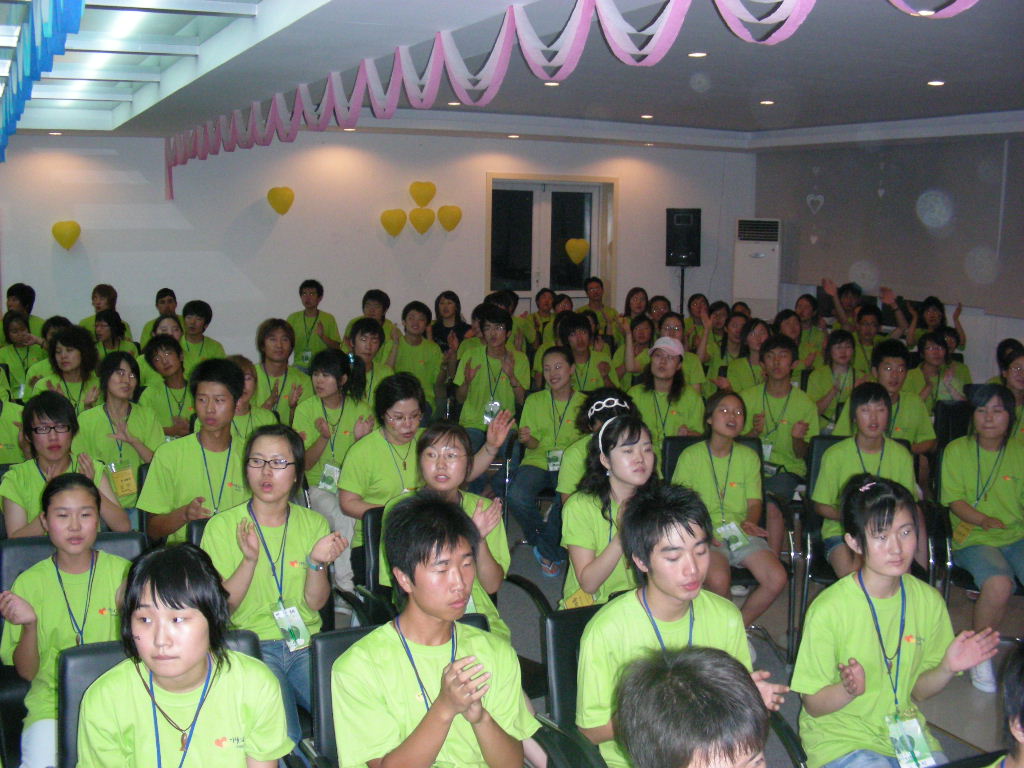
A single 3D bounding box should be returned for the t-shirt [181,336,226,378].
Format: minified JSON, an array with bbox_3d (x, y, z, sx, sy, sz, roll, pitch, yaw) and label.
[{"bbox_3d":[-1.956,-0.054,7.037,0.410,0.490,0.240,-1,9,-14],"label":"t-shirt"}]

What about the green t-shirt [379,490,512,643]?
[{"bbox_3d":[-0.210,0.572,3.557,0.410,0.490,0.250,-2,9,-18],"label":"green t-shirt"}]

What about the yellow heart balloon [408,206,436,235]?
[{"bbox_3d":[-0.878,-1.585,10.961,0.250,0.260,0.170,-2,9,-23],"label":"yellow heart balloon"}]

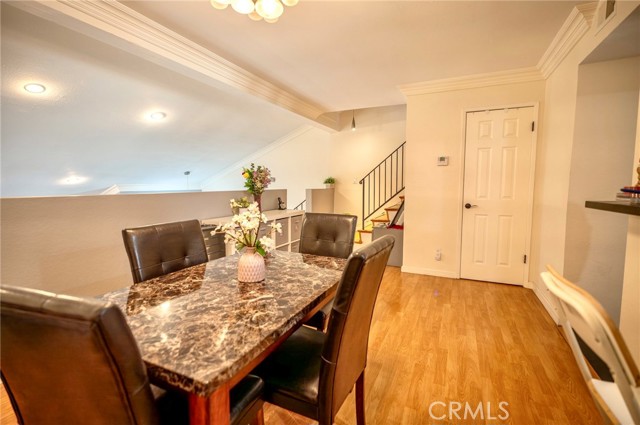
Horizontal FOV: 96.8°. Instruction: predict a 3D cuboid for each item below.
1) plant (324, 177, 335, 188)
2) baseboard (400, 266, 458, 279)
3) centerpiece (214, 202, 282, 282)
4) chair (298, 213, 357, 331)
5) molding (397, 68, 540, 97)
[{"bbox_3d":[0.220,-0.621,6.147,0.200,0.240,0.200,2,6,26],"label":"plant"},{"bbox_3d":[1.433,0.778,3.723,0.700,0.090,0.020,2,6,26],"label":"baseboard"},{"bbox_3d":[-0.329,0.137,1.326,0.296,0.350,0.260,2,6,26],"label":"centerpiece"},{"bbox_3d":[-0.028,0.518,1.892,0.435,0.970,0.550,2,6,26],"label":"chair"},{"bbox_3d":[1.701,-1.523,3.316,1.530,0.125,0.110,2,6,26],"label":"molding"}]

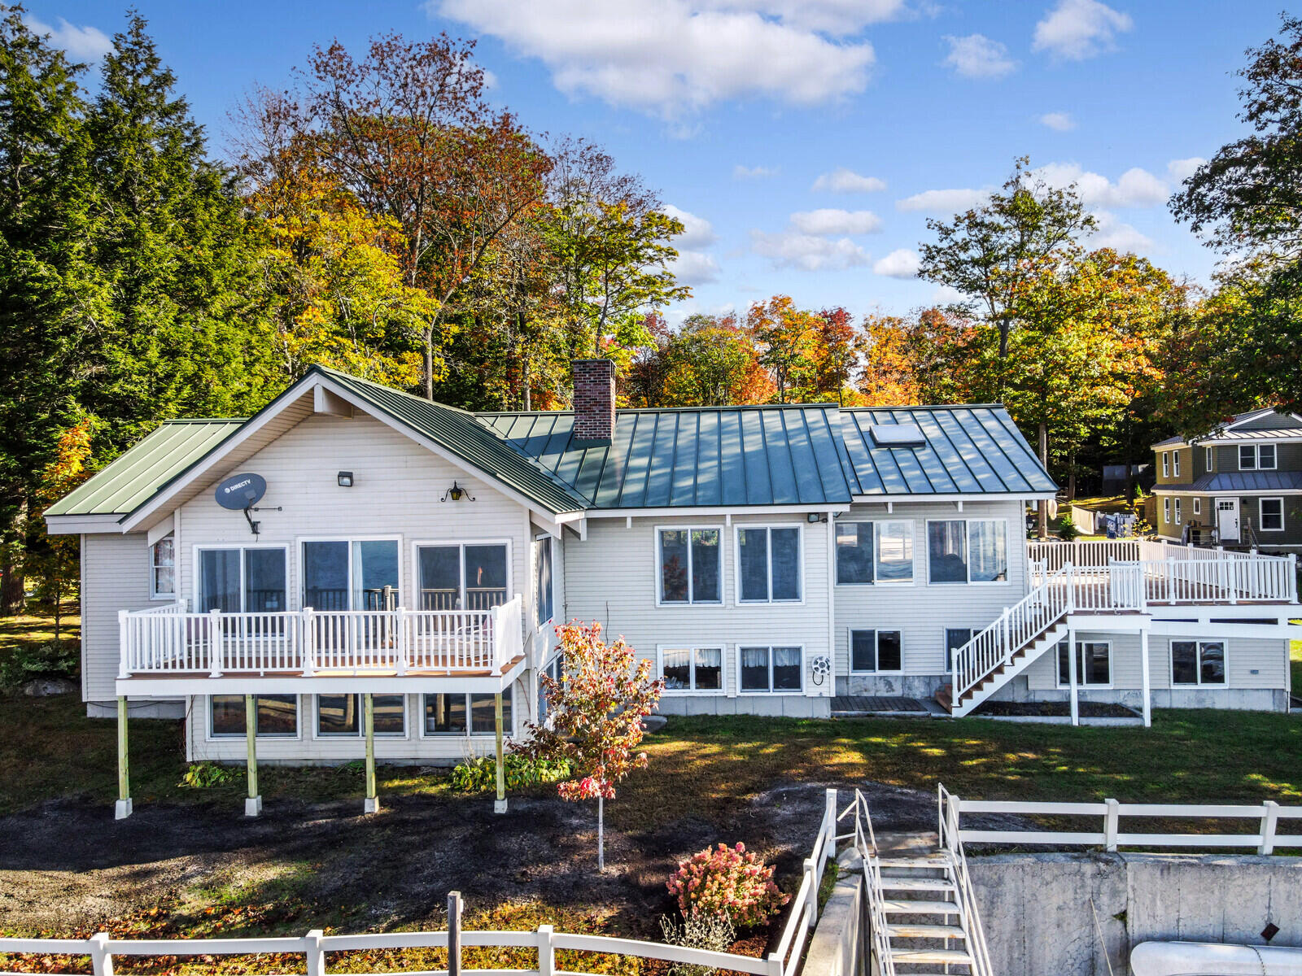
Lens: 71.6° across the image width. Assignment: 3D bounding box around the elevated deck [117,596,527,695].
[{"bbox_3d":[-5.115,2.470,14.451,5.971,1.272,1.789,-1,-1,4],"label":"elevated deck"}]

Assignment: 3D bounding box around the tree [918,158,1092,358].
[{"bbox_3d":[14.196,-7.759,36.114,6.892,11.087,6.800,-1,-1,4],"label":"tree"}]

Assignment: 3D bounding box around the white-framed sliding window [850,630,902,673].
[{"bbox_3d":[5.082,3.694,20.365,1.152,1.008,0.120,-1,-1,4],"label":"white-framed sliding window"}]

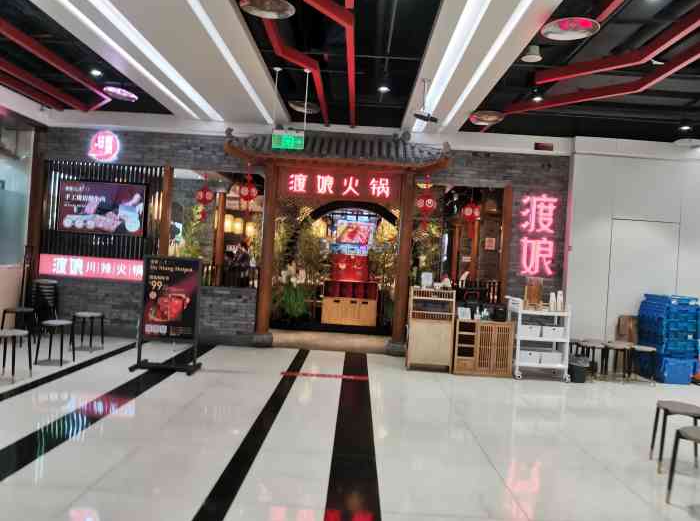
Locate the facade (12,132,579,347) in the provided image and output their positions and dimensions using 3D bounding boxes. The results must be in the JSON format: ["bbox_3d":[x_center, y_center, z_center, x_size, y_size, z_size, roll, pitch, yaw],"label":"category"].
[{"bbox_3d":[-0.787,-0.256,7.737,7.903,3.152,0.900,3,0,1],"label":"facade"}]

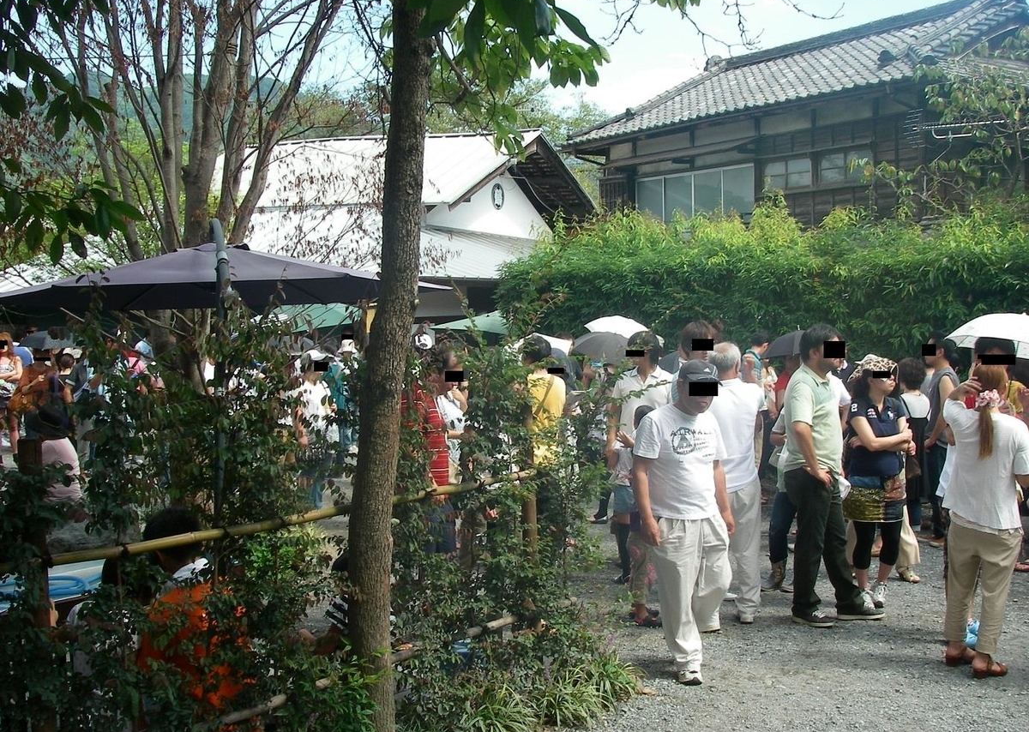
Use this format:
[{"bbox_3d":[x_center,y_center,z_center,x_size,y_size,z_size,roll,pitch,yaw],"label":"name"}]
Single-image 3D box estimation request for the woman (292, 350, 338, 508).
[{"bbox_3d":[-1.933,0.648,10.950,0.380,1.600,0.470,1,3,37],"label":"woman"}]

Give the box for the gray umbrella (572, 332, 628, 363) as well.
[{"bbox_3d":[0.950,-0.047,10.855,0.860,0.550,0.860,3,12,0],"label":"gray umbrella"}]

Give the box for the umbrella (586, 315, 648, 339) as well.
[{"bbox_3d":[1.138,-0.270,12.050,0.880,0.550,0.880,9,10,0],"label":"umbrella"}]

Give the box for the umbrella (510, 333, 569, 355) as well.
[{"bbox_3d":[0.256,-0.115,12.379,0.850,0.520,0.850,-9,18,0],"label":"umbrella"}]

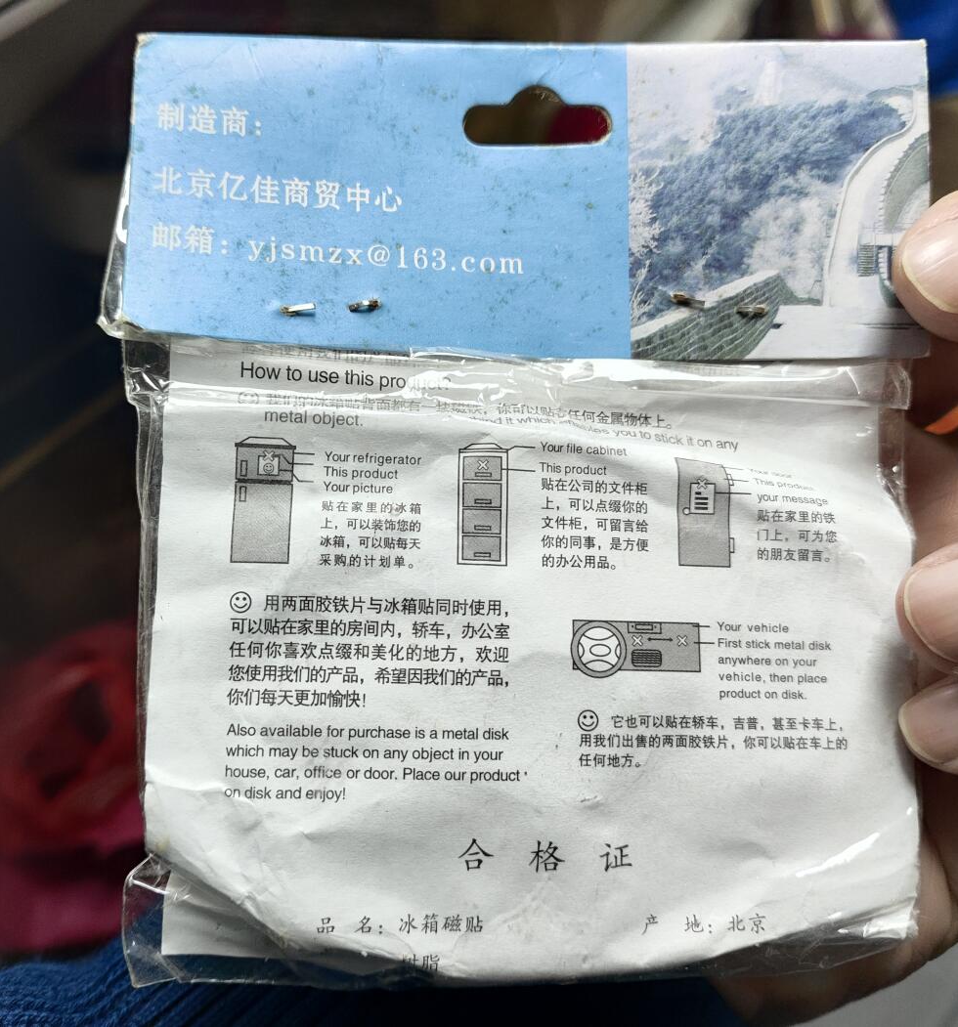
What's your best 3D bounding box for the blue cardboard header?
[{"bbox_3d":[0.005,-0.043,0.133,0.107,0.006,0.042,2,86,3],"label":"blue cardboard header"}]

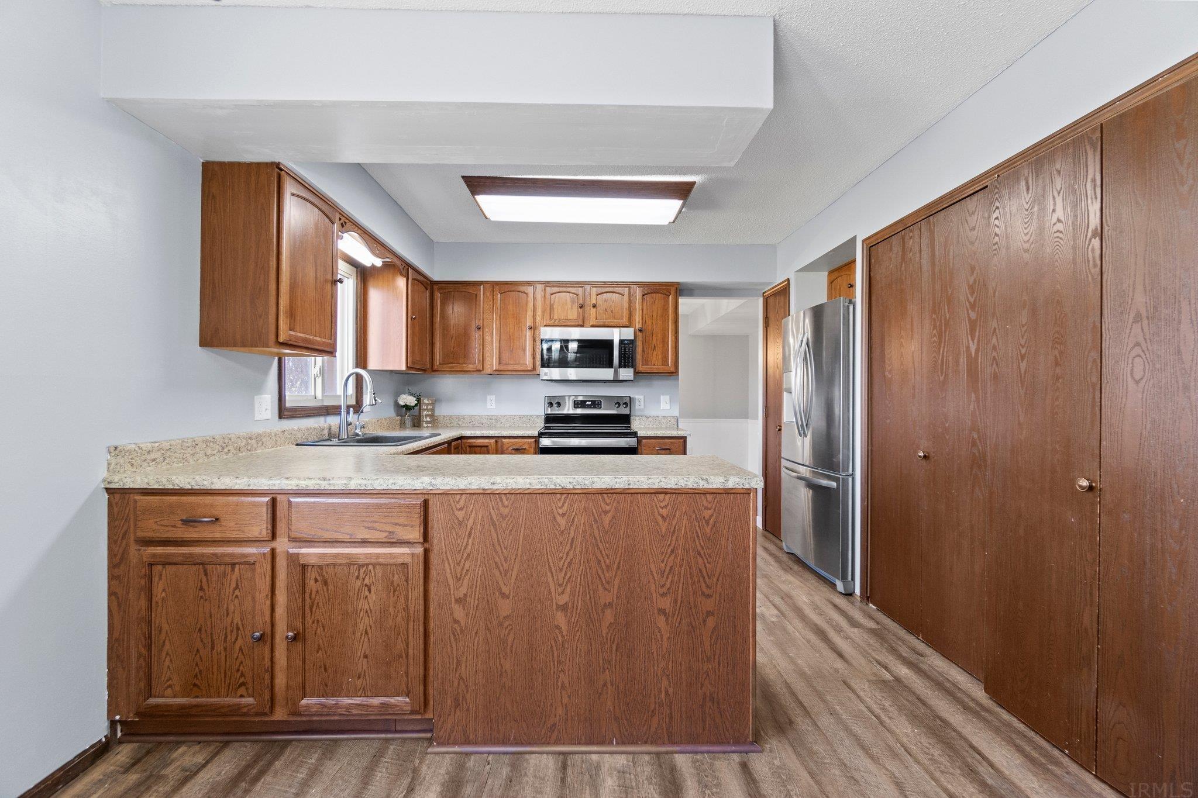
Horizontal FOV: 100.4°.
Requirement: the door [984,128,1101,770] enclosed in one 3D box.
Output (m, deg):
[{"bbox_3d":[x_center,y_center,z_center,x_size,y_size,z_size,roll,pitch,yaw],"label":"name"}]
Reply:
[{"bbox_3d":[1.581,0.159,1.785,0.040,2.045,0.433,0,0,-2],"label":"door"}]

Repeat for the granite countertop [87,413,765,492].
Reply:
[{"bbox_3d":[-0.545,0.225,3.045,2.220,0.140,2.800,0,0,-2],"label":"granite countertop"}]

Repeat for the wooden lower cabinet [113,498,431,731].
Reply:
[{"bbox_3d":[-1.098,0.726,1.955,1.070,0.865,0.590,0,0,-1],"label":"wooden lower cabinet"}]

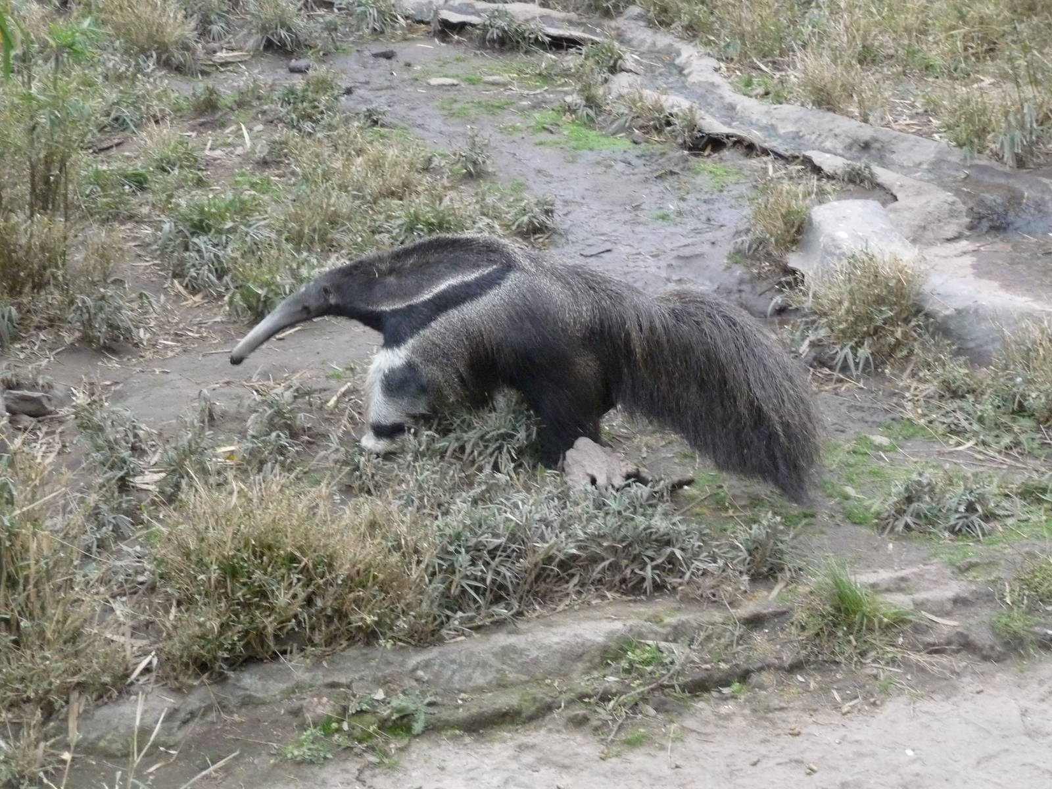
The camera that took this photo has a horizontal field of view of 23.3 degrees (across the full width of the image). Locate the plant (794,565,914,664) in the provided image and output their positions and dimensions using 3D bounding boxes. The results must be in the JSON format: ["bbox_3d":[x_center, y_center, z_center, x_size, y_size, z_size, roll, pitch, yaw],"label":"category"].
[{"bbox_3d":[0.815,0.541,6.330,0.291,0.202,0.248,0,23,0],"label":"plant"}]

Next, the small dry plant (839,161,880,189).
[{"bbox_3d":[1.150,-0.758,8.832,0.137,0.074,0.116,0,23,0],"label":"small dry plant"}]

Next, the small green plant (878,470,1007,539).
[{"bbox_3d":[1.106,0.293,6.773,0.342,0.116,0.291,0,23,0],"label":"small green plant"}]

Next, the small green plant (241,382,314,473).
[{"bbox_3d":[-0.685,0.092,7.045,0.206,0.229,0.175,0,23,0],"label":"small green plant"}]

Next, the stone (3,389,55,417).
[{"bbox_3d":[-1.426,0.025,7.337,0.130,0.052,0.084,0,23,0],"label":"stone"}]

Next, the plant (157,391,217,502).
[{"bbox_3d":[-0.900,0.137,6.795,0.129,0.258,0.148,0,23,0],"label":"plant"}]

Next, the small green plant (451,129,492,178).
[{"bbox_3d":[-0.199,-0.890,9.420,0.151,0.148,0.136,0,23,0],"label":"small green plant"}]

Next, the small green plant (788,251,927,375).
[{"bbox_3d":[0.994,-0.245,7.655,0.419,0.317,0.356,0,23,0],"label":"small green plant"}]

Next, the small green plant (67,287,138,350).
[{"bbox_3d":[-1.290,-0.233,7.783,0.218,0.163,0.185,0,23,0],"label":"small green plant"}]

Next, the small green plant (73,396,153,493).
[{"bbox_3d":[-1.110,0.134,6.879,0.177,0.199,0.168,0,23,0],"label":"small green plant"}]

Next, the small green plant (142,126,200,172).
[{"bbox_3d":[-1.266,-0.876,9.112,0.205,0.147,0.175,0,23,0],"label":"small green plant"}]

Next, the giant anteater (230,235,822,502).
[{"bbox_3d":[-0.018,-0.126,7.272,1.746,0.670,0.420,6,25,13],"label":"giant anteater"}]

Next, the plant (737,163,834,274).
[{"bbox_3d":[0.844,-0.565,8.293,0.302,0.321,0.256,0,23,0],"label":"plant"}]

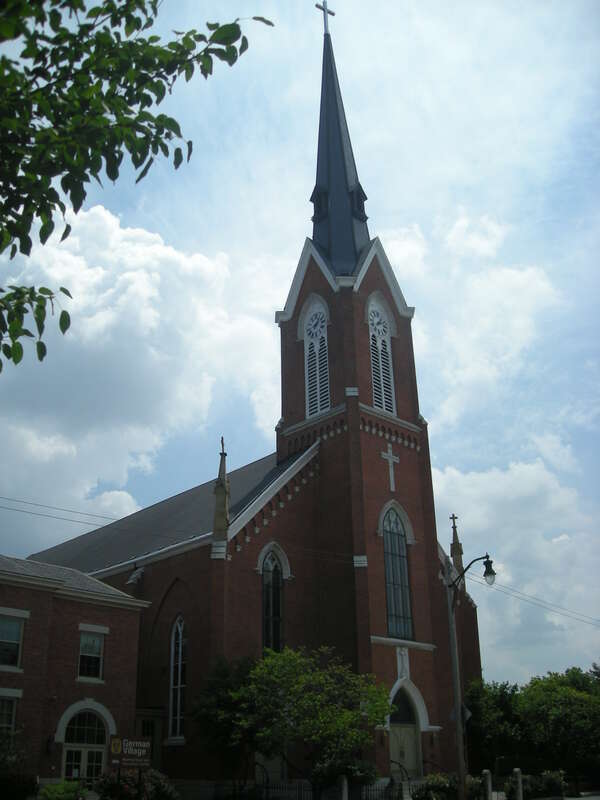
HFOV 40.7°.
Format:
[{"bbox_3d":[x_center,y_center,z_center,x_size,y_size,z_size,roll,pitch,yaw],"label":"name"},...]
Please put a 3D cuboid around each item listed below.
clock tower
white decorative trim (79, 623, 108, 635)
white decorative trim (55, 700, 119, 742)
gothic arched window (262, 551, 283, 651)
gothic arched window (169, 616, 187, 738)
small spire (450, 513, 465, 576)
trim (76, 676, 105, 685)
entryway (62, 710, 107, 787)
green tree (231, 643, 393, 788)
[{"bbox_3d":[2.852,-5.765,54.653,7.000,59.700,7.000,22,-34,-39],"label":"clock tower"},{"bbox_3d":[-8.618,9.638,33.963,1.472,0.264,0.160,22,-34,-39],"label":"white decorative trim"},{"bbox_3d":[-8.496,12.869,32.496,2.697,1.767,0.220,22,-34,-39],"label":"white decorative trim"},{"bbox_3d":[-1.407,10.507,41.303,1.500,5.600,0.300,22,-34,-39],"label":"gothic arched window"},{"bbox_3d":[-5.737,13.493,39.472,0.300,5.600,1.250,22,-34,-39],"label":"gothic arched window"},{"bbox_3d":[10.534,10.113,54.520,0.680,5.000,0.680,22,-34,-39],"label":"small spire"},{"bbox_3d":[-8.563,11.536,33.083,1.302,0.155,0.200,22,-34,-39],"label":"trim"},{"bbox_3d":[-8.604,13.973,32.066,1.891,3.200,0.350,22,-34,-39],"label":"entryway"},{"bbox_3d":[0.484,13.293,32.941,6.200,6.300,5.900,-1,-25,0],"label":"green tree"}]

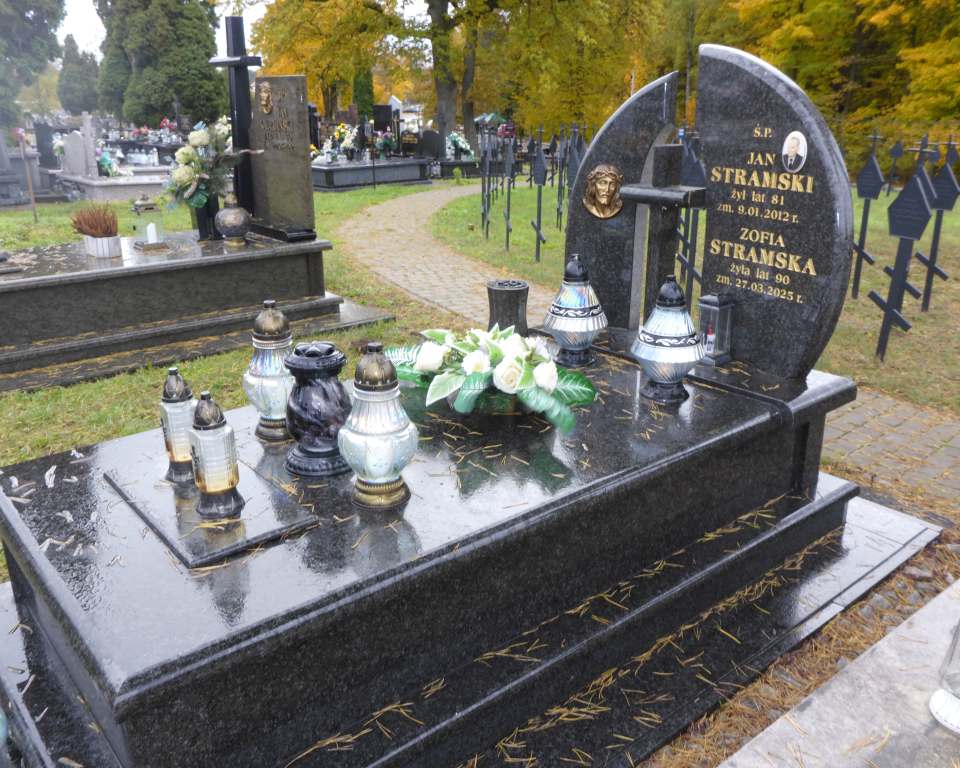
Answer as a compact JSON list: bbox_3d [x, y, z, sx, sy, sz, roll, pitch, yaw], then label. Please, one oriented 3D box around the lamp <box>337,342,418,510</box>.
[{"bbox_3d":[-0.204,0.076,1.676,0.161,0.333,0.161,0,20,0],"label":"lamp"}]

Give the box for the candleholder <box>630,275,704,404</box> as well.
[{"bbox_3d":[0.523,-0.131,2.274,0.202,0.335,0.202,0,20,0],"label":"candleholder"}]

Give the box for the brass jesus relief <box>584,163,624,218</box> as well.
[{"bbox_3d":[0.404,-0.617,2.694,0.048,0.168,0.136,-15,25,-37],"label":"brass jesus relief"}]

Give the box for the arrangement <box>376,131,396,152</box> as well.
[{"bbox_3d":[-1.551,-4.022,13.740,0.340,0.380,0.300,-1,17,-6],"label":"arrangement"}]

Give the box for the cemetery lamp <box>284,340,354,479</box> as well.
[{"bbox_3d":[-0.361,0.047,1.841,0.150,0.274,0.150,0,20,0],"label":"cemetery lamp"}]

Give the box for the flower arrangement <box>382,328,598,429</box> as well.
[{"bbox_3d":[0.051,-0.043,2.234,0.528,0.188,0.352,7,20,17],"label":"flower arrangement"}]

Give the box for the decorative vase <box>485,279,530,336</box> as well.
[{"bbox_3d":[0.085,-0.208,2.646,0.132,0.224,0.132,0,20,0],"label":"decorative vase"}]

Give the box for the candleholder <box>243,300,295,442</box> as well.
[{"bbox_3d":[-0.500,-0.030,1.961,0.134,0.338,0.134,-15,25,-37],"label":"candleholder"}]

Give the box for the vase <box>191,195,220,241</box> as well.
[{"bbox_3d":[-1.646,-1.016,4.993,0.132,0.296,0.132,-15,25,-37],"label":"vase"}]

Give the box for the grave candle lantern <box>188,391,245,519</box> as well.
[{"bbox_3d":[-0.519,0.129,1.598,0.094,0.240,0.094,-15,25,-37],"label":"grave candle lantern"}]

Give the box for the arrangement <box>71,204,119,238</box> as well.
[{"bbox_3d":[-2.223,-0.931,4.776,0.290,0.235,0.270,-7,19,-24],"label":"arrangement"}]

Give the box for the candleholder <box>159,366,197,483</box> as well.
[{"bbox_3d":[-0.677,0.091,1.859,0.077,0.260,0.077,-6,18,-20],"label":"candleholder"}]

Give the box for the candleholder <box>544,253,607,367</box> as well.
[{"bbox_3d":[0.300,-0.232,2.553,0.196,0.336,0.196,0,20,0],"label":"candleholder"}]

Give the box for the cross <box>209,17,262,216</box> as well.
[{"bbox_3d":[-1.558,-1.677,5.304,0.120,1.224,0.480,-15,25,-37],"label":"cross"}]

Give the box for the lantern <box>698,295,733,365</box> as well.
[{"bbox_3d":[0.789,-0.182,2.764,0.083,0.222,0.083,-13,22,-38],"label":"lantern"}]

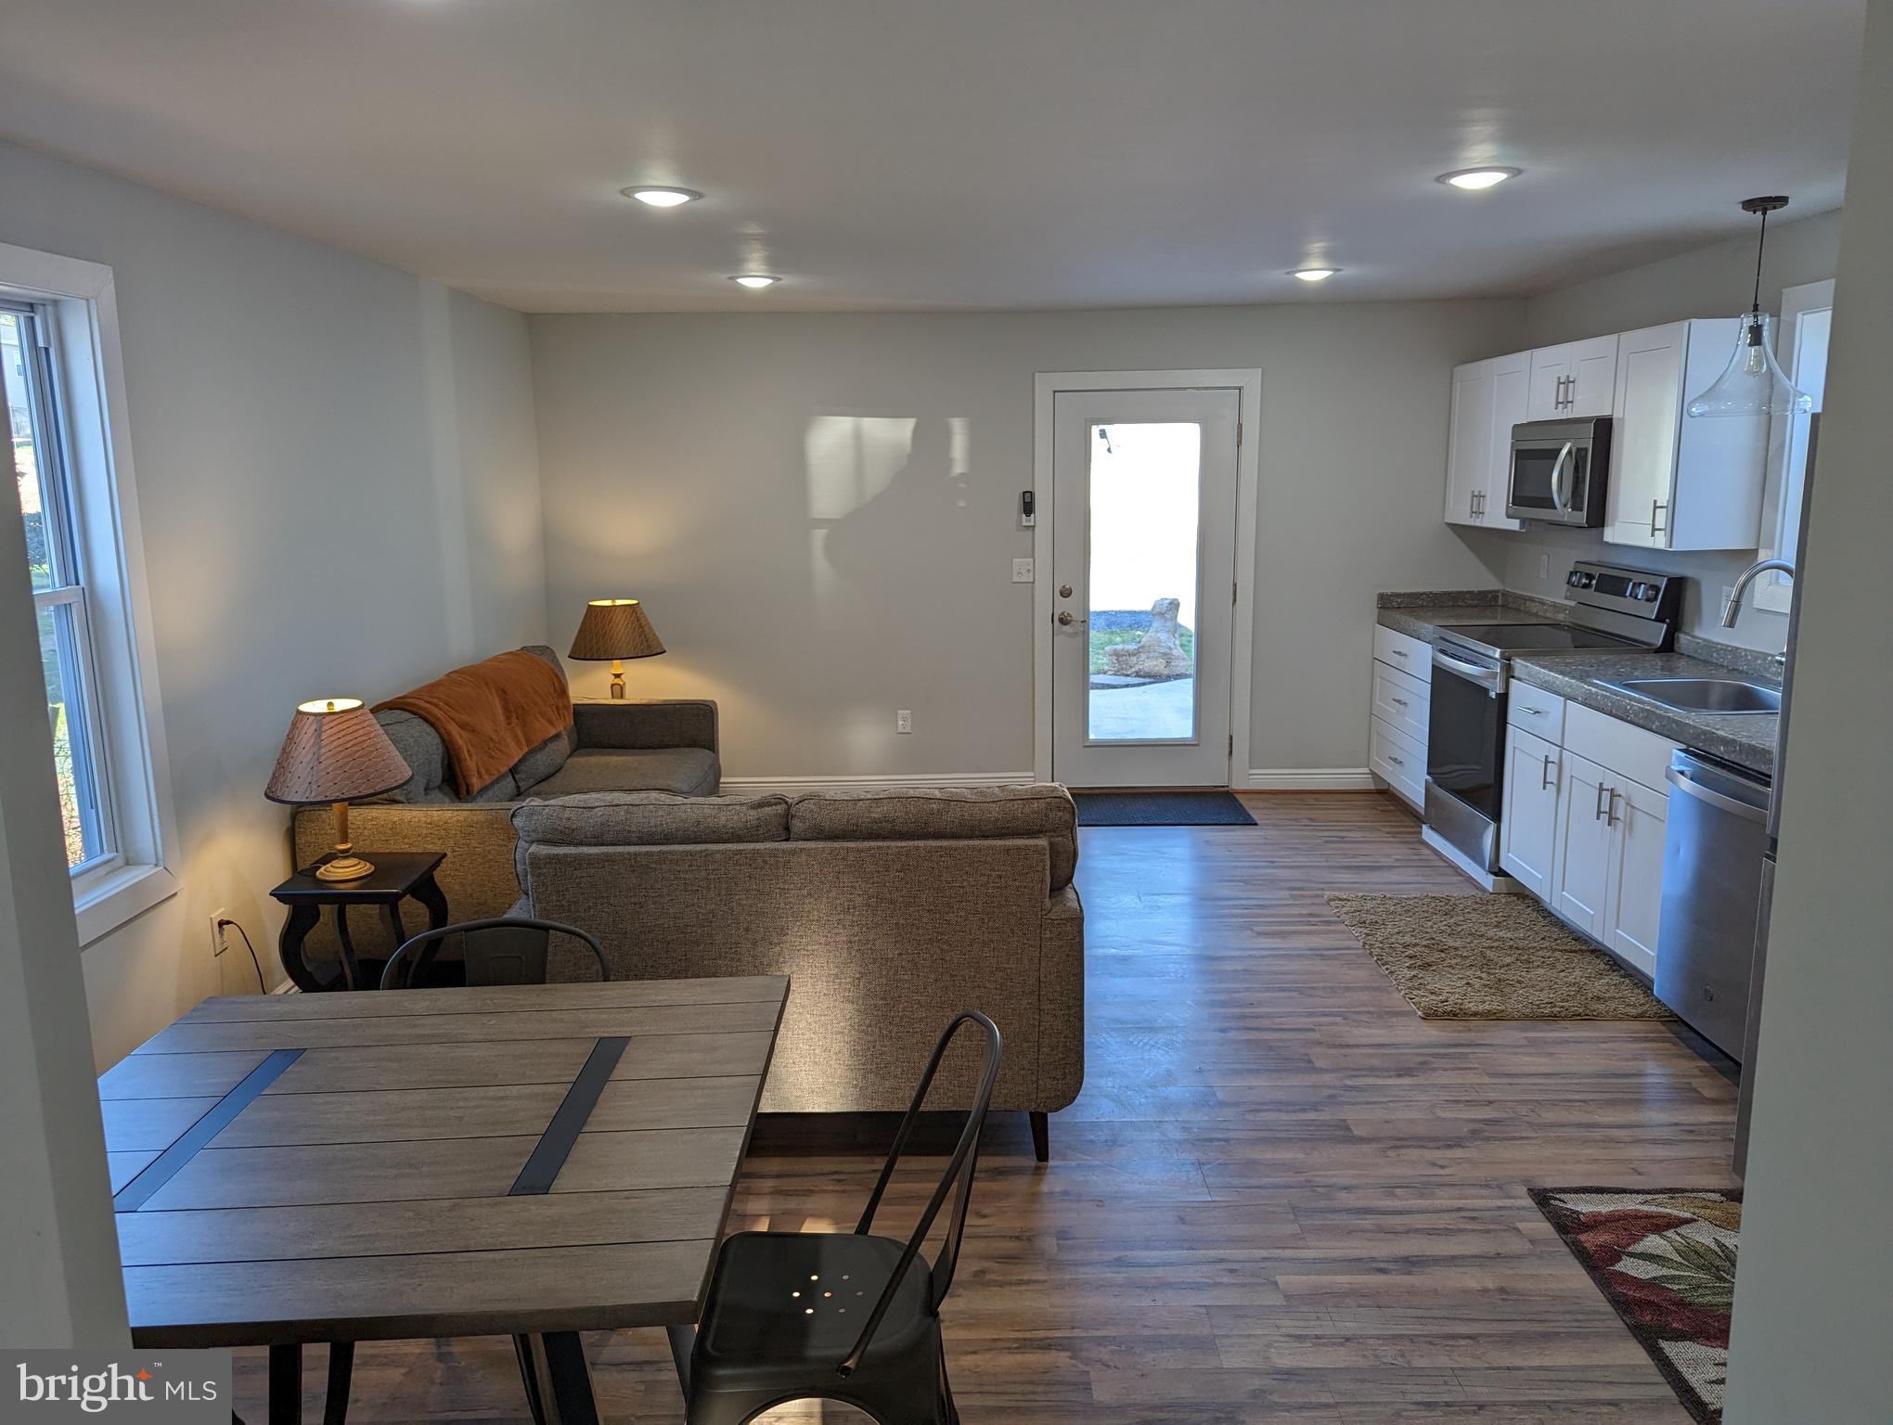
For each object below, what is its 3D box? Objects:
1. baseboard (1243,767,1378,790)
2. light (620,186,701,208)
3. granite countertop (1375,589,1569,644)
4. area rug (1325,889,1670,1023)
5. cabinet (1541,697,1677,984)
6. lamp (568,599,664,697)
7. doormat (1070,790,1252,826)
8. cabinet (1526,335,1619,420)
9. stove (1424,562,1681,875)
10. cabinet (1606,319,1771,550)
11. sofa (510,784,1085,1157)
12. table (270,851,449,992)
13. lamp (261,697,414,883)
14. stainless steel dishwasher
[{"bbox_3d":[1.878,0.340,6.764,0.625,0.115,0.020,0,11,1],"label":"baseboard"},{"bbox_3d":[-0.783,-1.421,3.642,0.210,0.034,0.210,-1,11,1],"label":"light"},{"bbox_3d":[2.474,-0.452,6.196,0.645,0.170,0.825,0,11,1],"label":"granite countertop"},{"bbox_3d":[1.853,0.810,4.586,0.750,0.025,1.185,0,11,1],"label":"area rug"},{"bbox_3d":[2.455,0.409,4.266,0.620,0.800,0.730,0,11,1],"label":"cabinet"},{"bbox_3d":[-1.596,-0.273,6.386,0.440,0.530,0.440,-1,11,1],"label":"lamp"},{"bbox_3d":[1.002,0.467,6.476,0.910,0.012,0.645,0,11,1],"label":"doormat"},{"bbox_3d":[2.643,-1.326,5.246,0.325,0.298,0.762,-1,11,1],"label":"cabinet"},{"bbox_3d":[2.462,-0.007,5.497,0.690,1.170,0.762,-1,11,1],"label":"stove"},{"bbox_3d":[2.640,-0.980,4.686,0.325,0.764,0.466,-1,11,1],"label":"cabinet"},{"bbox_3d":[-0.356,0.563,3.573,1.395,0.935,0.900,0,11,1],"label":"sofa"},{"bbox_3d":[-1.698,0.725,3.891,0.370,0.525,0.370,0,11,1],"label":"table"},{"bbox_3d":[-1.785,0.225,3.868,0.395,0.505,0.395,-1,11,1],"label":"lamp"},{"bbox_3d":[2.432,0.554,3.649,0.630,0.820,0.600,-1,11,1],"label":"stainless steel dishwasher"}]

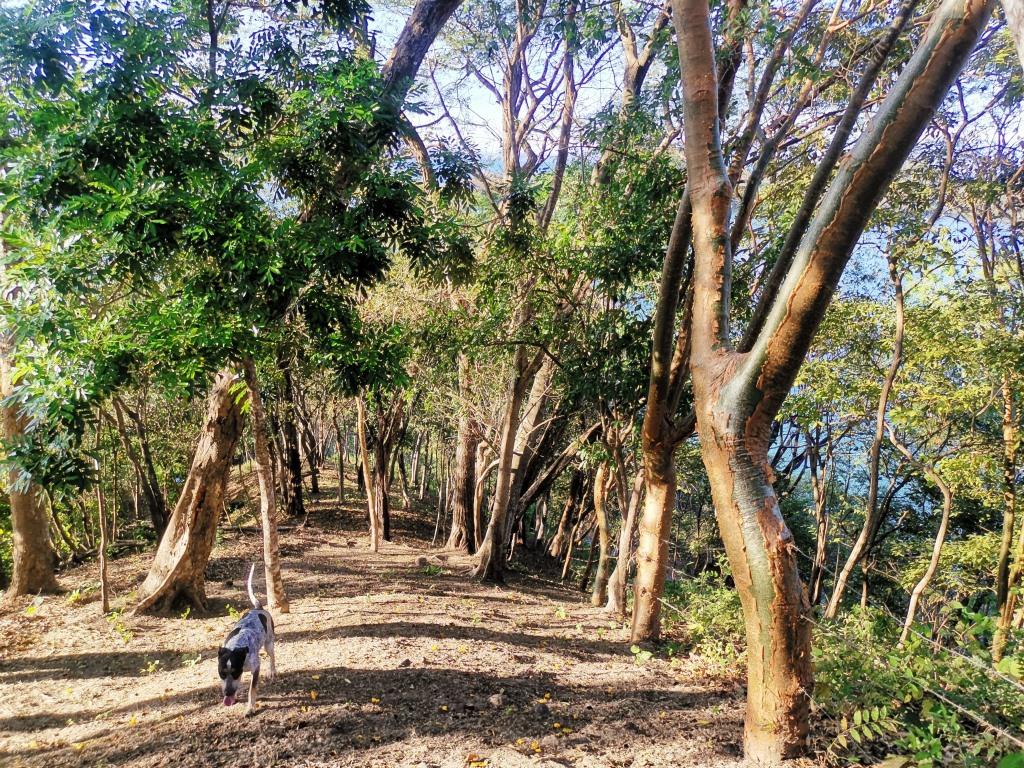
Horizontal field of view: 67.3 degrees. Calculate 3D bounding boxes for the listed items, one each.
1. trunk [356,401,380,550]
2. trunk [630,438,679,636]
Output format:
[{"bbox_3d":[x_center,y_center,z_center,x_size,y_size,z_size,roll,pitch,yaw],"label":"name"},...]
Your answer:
[{"bbox_3d":[-1.765,1.128,9.394,0.110,2.044,0.098,-6,17,-11],"label":"trunk"},{"bbox_3d":[1.135,1.278,6.156,0.272,1.676,0.256,4,17,11],"label":"trunk"}]

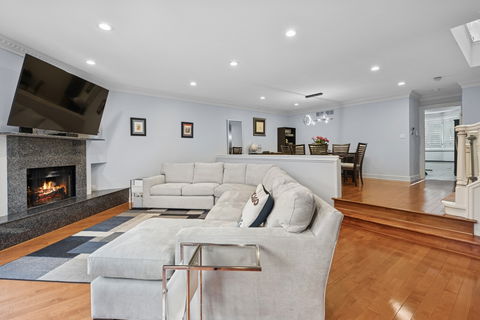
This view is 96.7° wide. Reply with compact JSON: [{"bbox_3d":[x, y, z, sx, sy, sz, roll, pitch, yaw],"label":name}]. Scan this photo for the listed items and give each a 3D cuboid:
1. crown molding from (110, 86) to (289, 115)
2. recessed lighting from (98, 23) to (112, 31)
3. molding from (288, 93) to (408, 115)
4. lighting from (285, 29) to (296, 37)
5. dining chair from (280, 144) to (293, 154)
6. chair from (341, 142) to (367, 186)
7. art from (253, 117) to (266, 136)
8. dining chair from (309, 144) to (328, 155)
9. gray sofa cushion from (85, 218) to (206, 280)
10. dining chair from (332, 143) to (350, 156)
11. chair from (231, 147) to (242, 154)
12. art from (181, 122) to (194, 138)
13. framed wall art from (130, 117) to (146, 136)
[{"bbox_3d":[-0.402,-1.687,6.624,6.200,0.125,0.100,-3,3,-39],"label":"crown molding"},{"bbox_3d":[-1.660,-1.655,2.631,0.145,0.040,0.145,0,3,0],"label":"recessed lighting"},{"bbox_3d":[3.250,-1.822,7.192,0.130,0.160,4.050,-3,4,-41],"label":"molding"},{"bbox_3d":[0.660,-1.662,2.775,0.140,0.040,0.140,0,3,0],"label":"lighting"},{"bbox_3d":[1.578,0.092,6.172,0.480,1.000,0.570,-3,3,-39],"label":"dining chair"},{"bbox_3d":[2.894,0.121,5.530,0.490,1.040,0.580,-3,4,-41],"label":"chair"},{"bbox_3d":[0.764,-1.254,8.131,0.656,0.708,0.040,-3,4,-40],"label":"art"},{"bbox_3d":[2.002,0.133,5.059,0.570,1.000,0.480,-3,3,-39],"label":"dining chair"},{"bbox_3d":[-0.711,0.713,1.850,0.592,0.151,0.847,0,2,6],"label":"gray sofa cushion"},{"bbox_3d":[2.635,0.094,5.799,0.570,1.000,0.480,-3,3,-39],"label":"dining chair"},{"bbox_3d":[-0.080,0.012,7.912,0.480,1.000,0.560,-3,4,-41],"label":"chair"},{"bbox_3d":[-1.431,-0.815,5.850,0.390,0.420,0.030,-3,3,-39],"label":"art"},{"bbox_3d":[-2.545,-0.830,5.379,0.376,0.468,0.030,-3,4,-40],"label":"framed wall art"}]

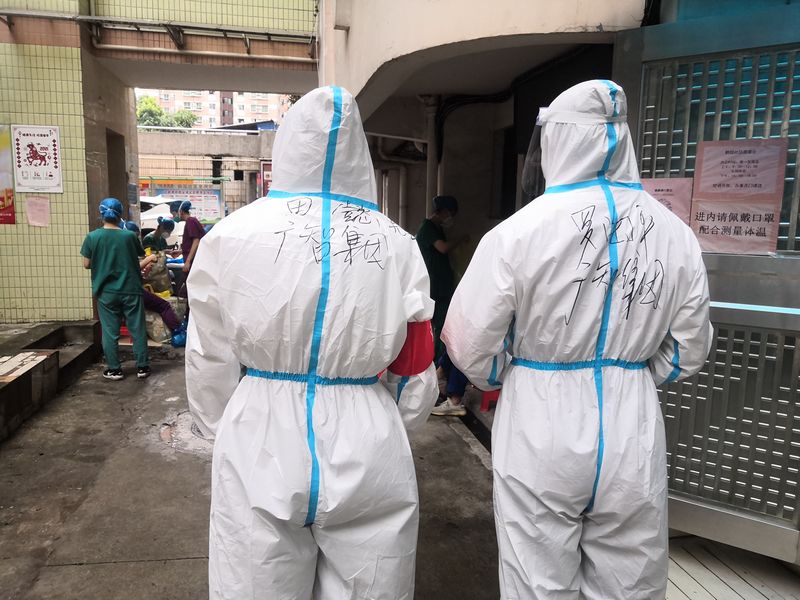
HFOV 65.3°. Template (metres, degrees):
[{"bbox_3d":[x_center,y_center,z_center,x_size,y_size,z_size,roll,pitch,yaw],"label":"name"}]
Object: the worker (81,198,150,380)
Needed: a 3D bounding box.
[{"bbox_3d":[-2.532,-0.098,5.600,0.520,1.640,0.360,0,8,-7],"label":"worker"}]

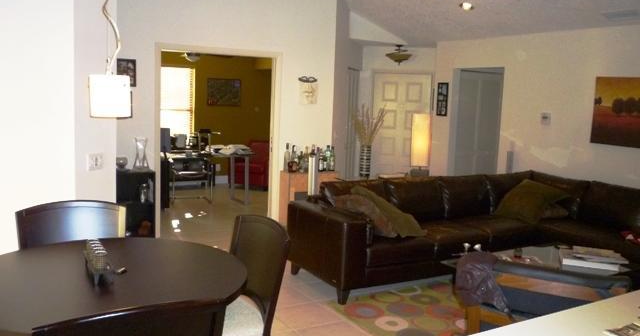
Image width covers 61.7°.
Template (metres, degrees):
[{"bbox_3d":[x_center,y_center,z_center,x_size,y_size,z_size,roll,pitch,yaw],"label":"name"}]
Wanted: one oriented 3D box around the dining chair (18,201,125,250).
[{"bbox_3d":[-1.092,0.685,2.444,0.500,0.950,0.570,-1,7,-31],"label":"dining chair"}]

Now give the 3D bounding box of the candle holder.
[{"bbox_3d":[-1.860,-0.154,5.572,0.165,0.340,0.165,-1,7,-31],"label":"candle holder"}]

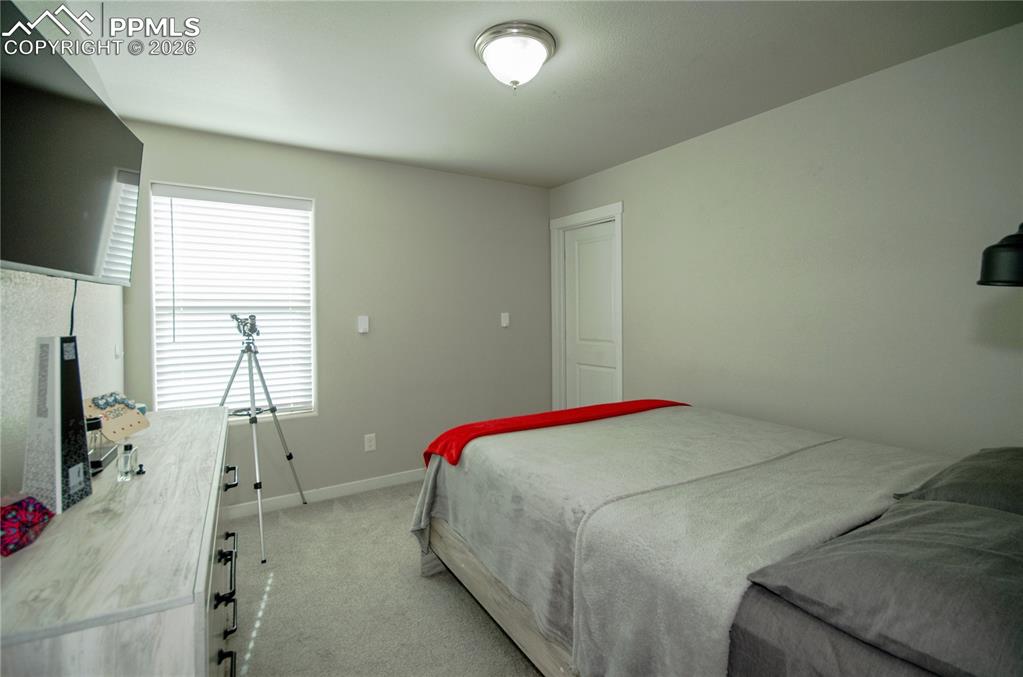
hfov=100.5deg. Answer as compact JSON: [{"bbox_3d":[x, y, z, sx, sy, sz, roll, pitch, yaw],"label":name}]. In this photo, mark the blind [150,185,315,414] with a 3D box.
[{"bbox_3d":[-1.752,-0.209,2.753,0.870,1.460,0.060,-2,4,-33],"label":"blind"}]

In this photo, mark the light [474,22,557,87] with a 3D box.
[{"bbox_3d":[0.017,-1.140,1.774,0.340,0.170,0.340,0,4,0],"label":"light"}]

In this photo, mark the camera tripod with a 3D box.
[{"bbox_3d":[-1.517,0.529,2.463,0.710,1.320,0.630,-3,5,-39],"label":"camera tripod"}]

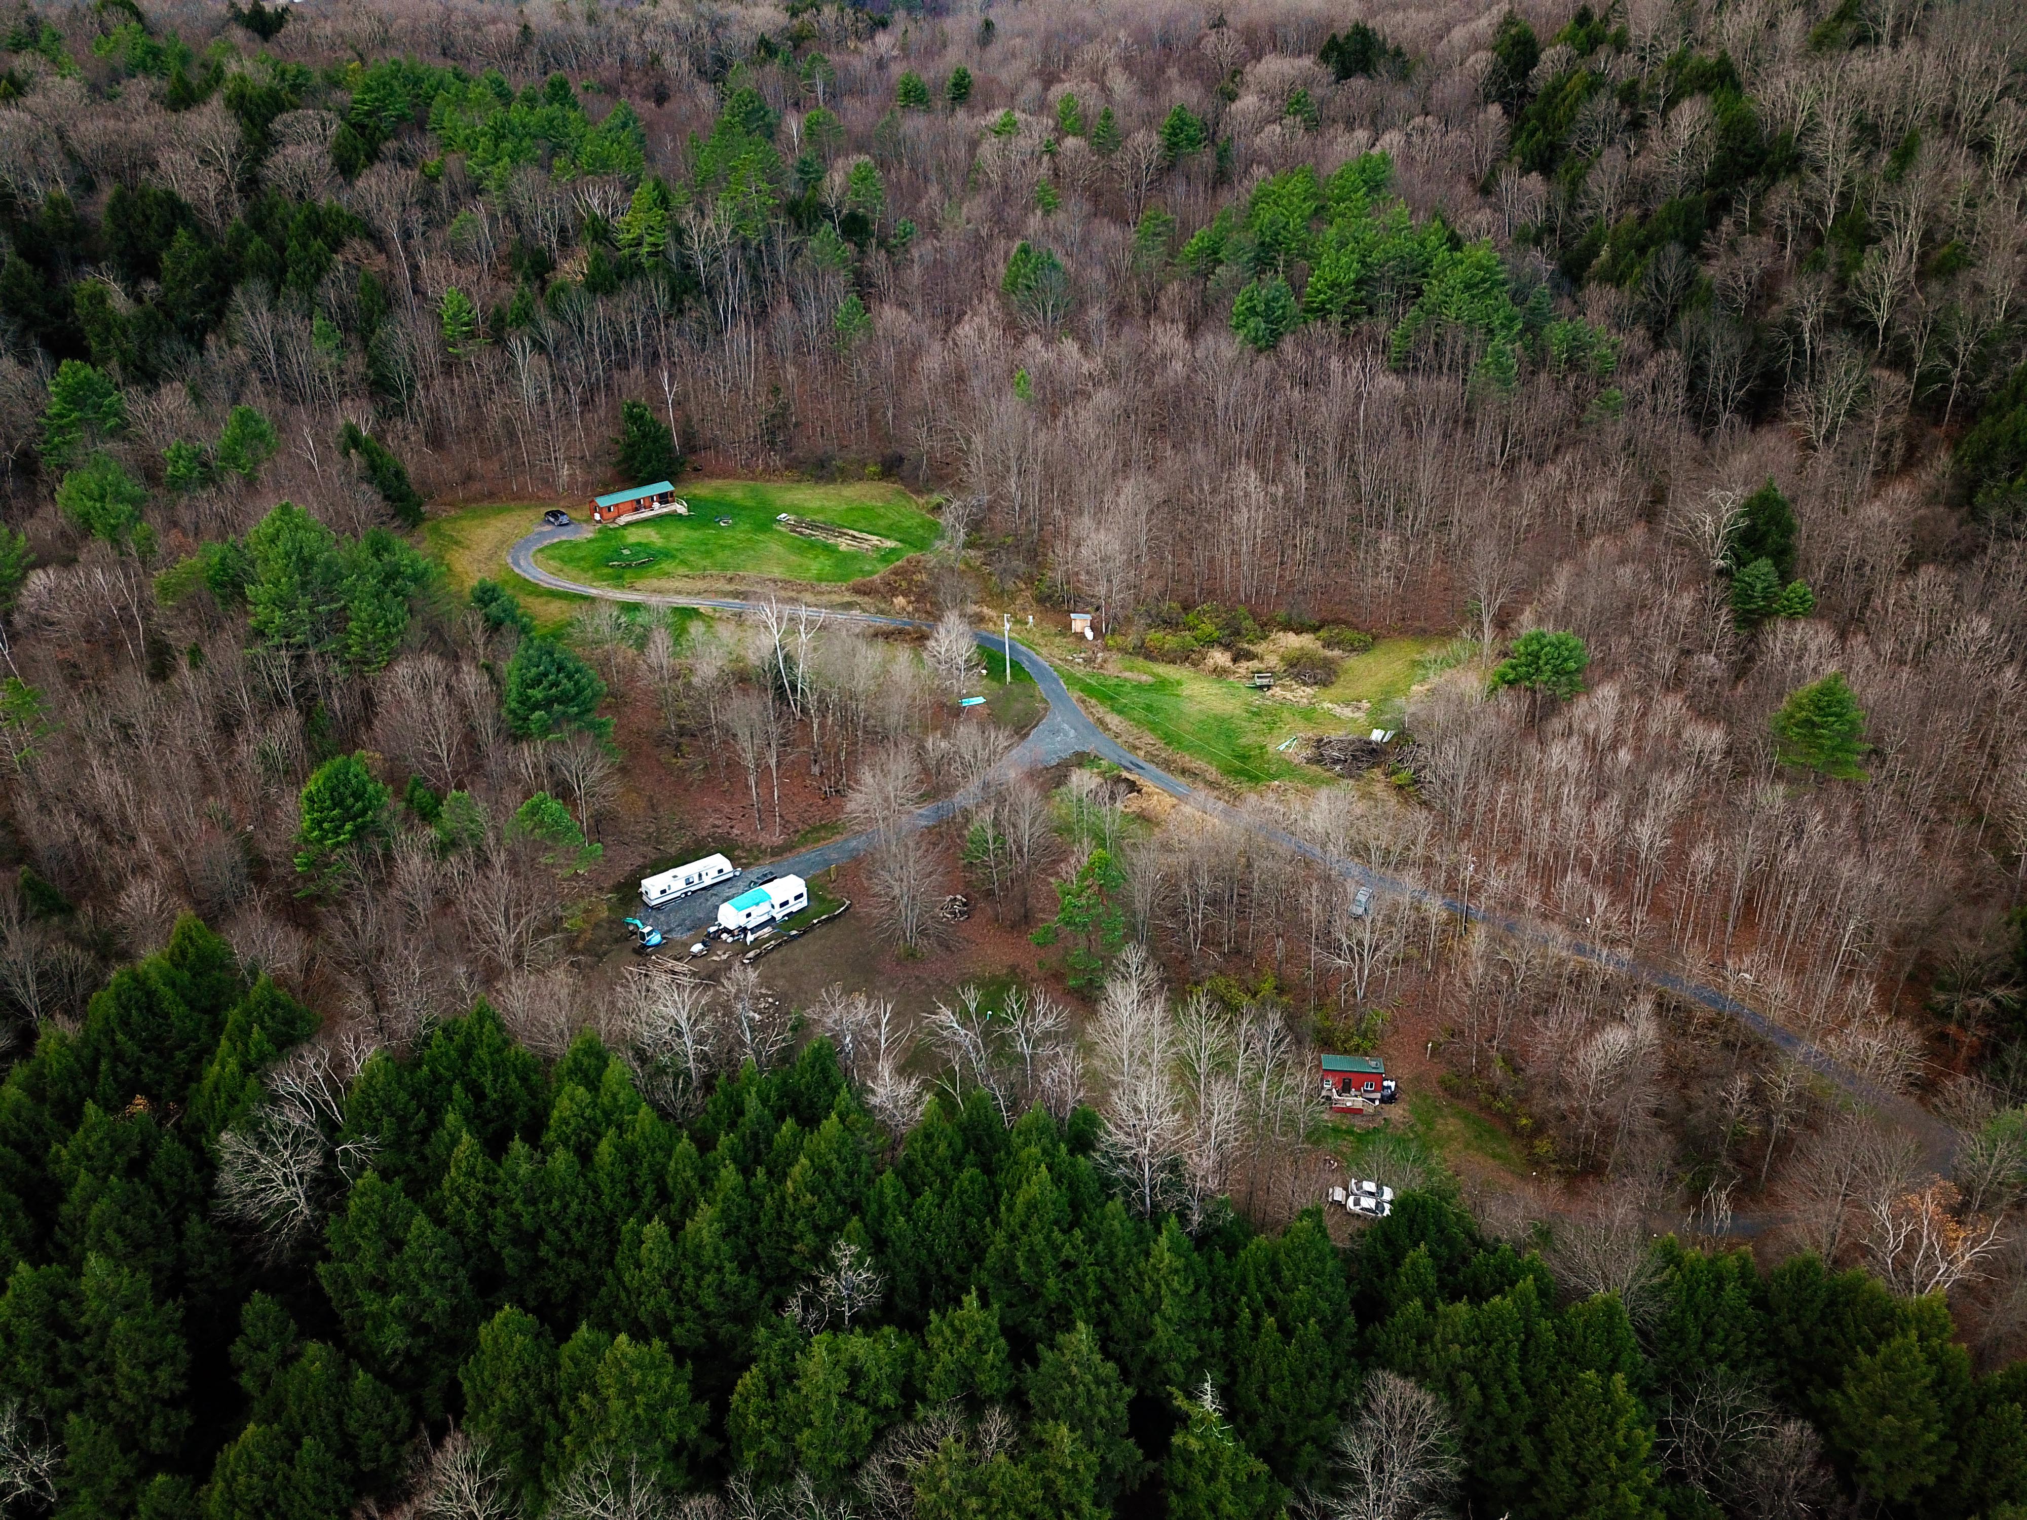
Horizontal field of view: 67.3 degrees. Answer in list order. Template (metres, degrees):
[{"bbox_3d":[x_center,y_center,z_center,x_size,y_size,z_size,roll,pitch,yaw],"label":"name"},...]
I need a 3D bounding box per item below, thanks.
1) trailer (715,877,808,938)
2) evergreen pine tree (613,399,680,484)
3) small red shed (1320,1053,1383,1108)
[{"bbox_3d":[-28.346,16.680,172.444,10.400,3.450,2.500,-23,34,-37],"label":"trailer"},{"bbox_3d":[-68.164,-58.916,281.187,11.800,16.800,11.800,-1,27,0],"label":"evergreen pine tree"},{"bbox_3d":[36.142,33.658,162.359,6.400,3.500,3.400,1,27,5],"label":"small red shed"}]

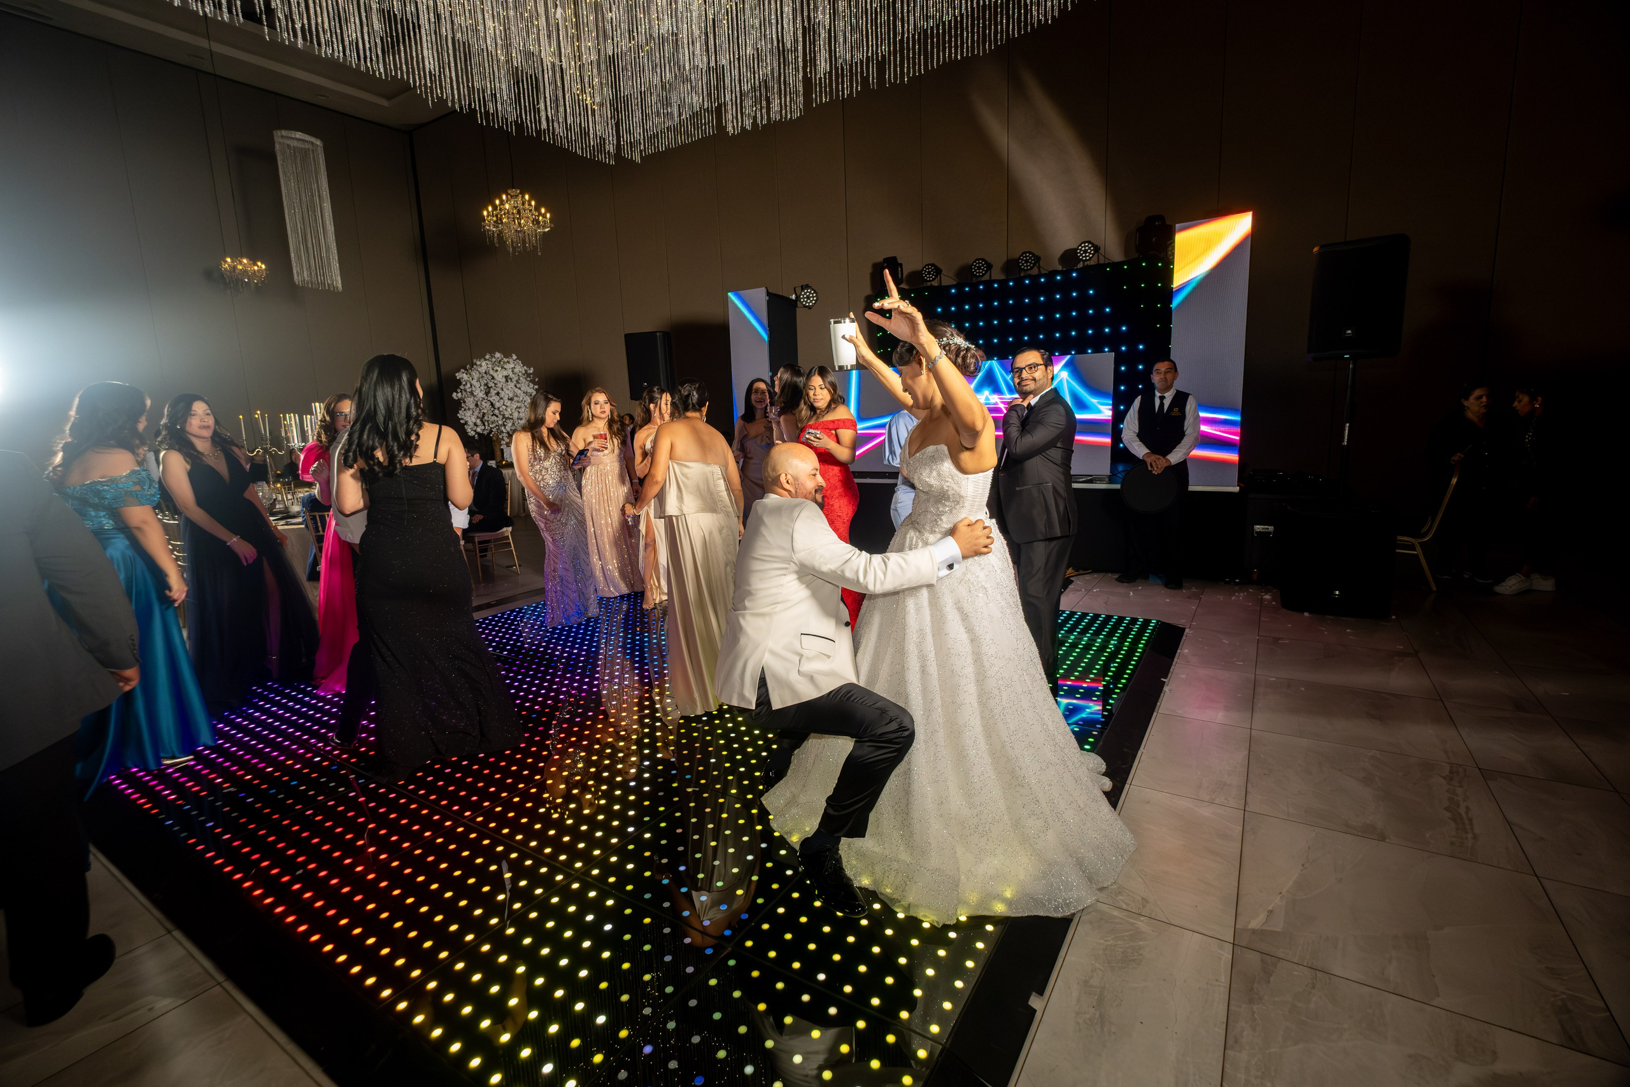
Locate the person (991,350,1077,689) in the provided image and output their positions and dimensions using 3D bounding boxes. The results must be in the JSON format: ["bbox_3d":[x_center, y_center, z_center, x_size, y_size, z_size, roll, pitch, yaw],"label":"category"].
[{"bbox_3d":[1.098,-0.107,3.590,0.420,1.660,0.500,-5,10,-15],"label":"person"}]

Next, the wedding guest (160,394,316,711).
[{"bbox_3d":[-3.094,0.022,3.820,0.520,1.590,0.540,4,12,29],"label":"wedding guest"}]

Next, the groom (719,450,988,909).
[{"bbox_3d":[0.102,0.330,2.398,0.800,1.330,0.760,-6,11,-21],"label":"groom"}]

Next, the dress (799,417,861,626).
[{"bbox_3d":[0.099,-0.118,4.673,0.420,1.340,0.460,7,13,40],"label":"dress"}]

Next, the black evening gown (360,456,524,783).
[{"bbox_3d":[-1.665,0.246,3.111,0.550,1.300,0.560,-8,12,-29],"label":"black evening gown"}]

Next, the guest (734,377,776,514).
[{"bbox_3d":[-0.418,-0.443,5.792,0.460,1.709,0.360,-5,10,-14],"label":"guest"}]

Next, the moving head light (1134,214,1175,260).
[{"bbox_3d":[3.077,-2.763,6.554,0.310,0.370,0.280,4,12,32],"label":"moving head light"}]

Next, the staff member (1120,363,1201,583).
[{"bbox_3d":[2.724,-0.540,5.766,0.600,1.750,0.400,4,11,32],"label":"staff member"}]

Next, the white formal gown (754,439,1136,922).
[{"bbox_3d":[0.432,0.301,2.517,1.220,1.320,1.150,-4,10,-11],"label":"white formal gown"}]

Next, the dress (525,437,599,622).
[{"bbox_3d":[-1.860,-0.116,5.277,0.480,1.350,0.440,5,12,38],"label":"dress"}]

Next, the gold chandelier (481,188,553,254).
[{"bbox_3d":[-3.626,-3.909,8.813,0.790,0.740,0.790,4,12,32],"label":"gold chandelier"}]

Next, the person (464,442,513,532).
[{"bbox_3d":[-3.262,-0.269,6.653,0.480,1.270,0.760,4,12,32],"label":"person"}]

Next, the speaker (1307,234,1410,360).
[{"bbox_3d":[3.573,-1.583,4.794,0.450,0.705,0.380,4,11,32],"label":"speaker"}]

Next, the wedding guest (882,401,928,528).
[{"bbox_3d":[0.615,-0.156,3.990,0.500,1.680,0.380,-5,11,-17],"label":"wedding guest"}]

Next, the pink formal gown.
[{"bbox_3d":[-2.477,0.117,4.015,0.480,1.360,0.520,4,11,33],"label":"pink formal gown"}]

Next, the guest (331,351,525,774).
[{"bbox_3d":[-1.673,0.073,3.092,0.680,1.690,0.560,-7,11,-26],"label":"guest"}]

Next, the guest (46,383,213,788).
[{"bbox_3d":[-2.896,0.169,3.039,0.500,1.640,0.540,3,11,26],"label":"guest"}]

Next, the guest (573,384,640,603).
[{"bbox_3d":[-1.717,-0.421,5.939,0.500,1.680,0.420,-4,10,-11],"label":"guest"}]

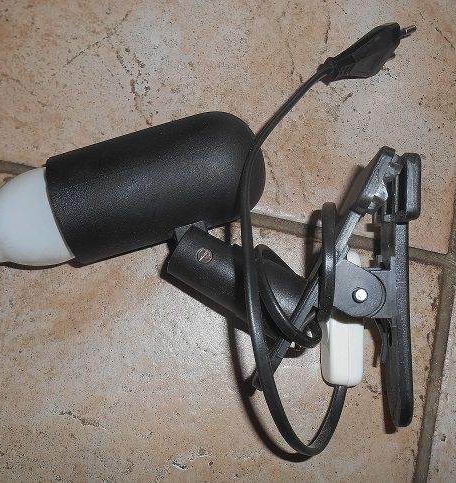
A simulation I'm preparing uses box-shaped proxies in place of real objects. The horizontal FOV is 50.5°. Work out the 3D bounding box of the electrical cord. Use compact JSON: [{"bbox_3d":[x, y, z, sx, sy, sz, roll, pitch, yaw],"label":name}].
[{"bbox_3d":[0.046,-0.013,0.246,0.087,0.052,0.239,9,84,-2],"label":"electrical cord"}]

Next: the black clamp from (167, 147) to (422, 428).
[{"bbox_3d":[0.031,0.020,0.244,0.125,0.044,0.137,3,84,-3],"label":"black clamp"}]

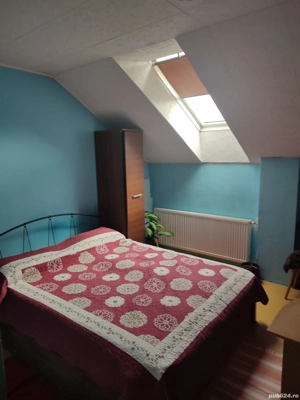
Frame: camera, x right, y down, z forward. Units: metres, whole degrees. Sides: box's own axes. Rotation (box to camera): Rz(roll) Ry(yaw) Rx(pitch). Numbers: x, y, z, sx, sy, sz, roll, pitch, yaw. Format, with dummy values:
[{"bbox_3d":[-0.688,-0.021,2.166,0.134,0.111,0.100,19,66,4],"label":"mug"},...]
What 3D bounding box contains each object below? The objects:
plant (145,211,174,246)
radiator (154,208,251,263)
[{"bbox_3d":[0.116,0.529,4.590,0.540,0.700,0.460,6,12,38],"label":"plant"},{"bbox_3d":[0.766,0.530,4.433,1.610,0.600,0.115,6,12,38],"label":"radiator"}]

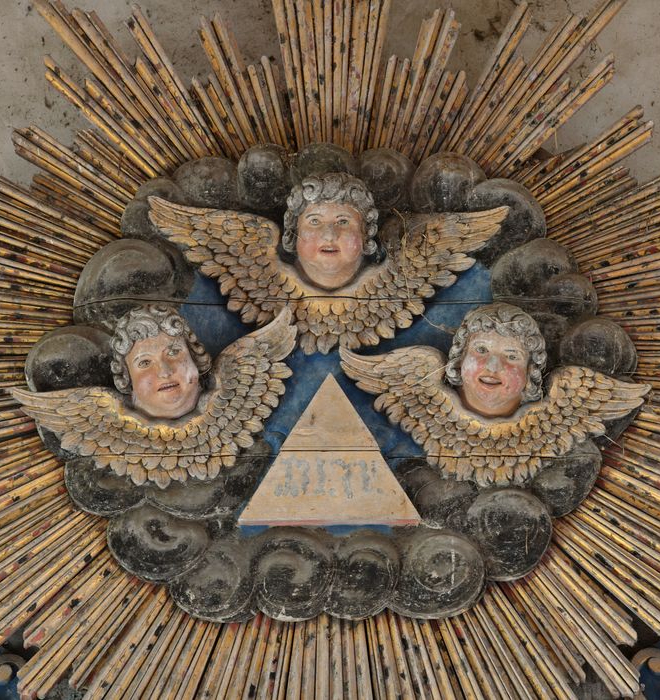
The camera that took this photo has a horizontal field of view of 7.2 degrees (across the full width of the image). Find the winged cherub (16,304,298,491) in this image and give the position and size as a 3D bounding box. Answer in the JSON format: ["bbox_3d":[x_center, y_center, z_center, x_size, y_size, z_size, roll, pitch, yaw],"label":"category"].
[{"bbox_3d":[-0.297,0.071,9.250,0.513,0.321,0.160,-11,-20,-4],"label":"winged cherub"}]

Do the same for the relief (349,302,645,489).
[{"bbox_3d":[0.288,0.070,9.250,0.548,0.323,0.160,6,-20,2],"label":"relief"}]

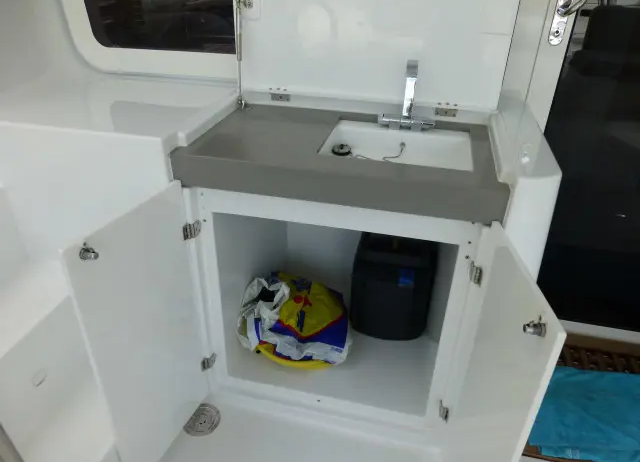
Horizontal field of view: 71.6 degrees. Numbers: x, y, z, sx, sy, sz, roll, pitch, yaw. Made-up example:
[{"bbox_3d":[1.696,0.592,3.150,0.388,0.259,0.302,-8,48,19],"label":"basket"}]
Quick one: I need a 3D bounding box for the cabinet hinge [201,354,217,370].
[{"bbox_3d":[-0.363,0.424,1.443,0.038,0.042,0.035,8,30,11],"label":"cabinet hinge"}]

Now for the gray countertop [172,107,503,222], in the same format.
[{"bbox_3d":[0.072,-0.215,1.214,0.770,0.083,0.487,8,30,11],"label":"gray countertop"}]

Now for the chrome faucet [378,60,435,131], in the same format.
[{"bbox_3d":[0.256,-0.390,1.279,0.168,0.186,0.107,8,30,11],"label":"chrome faucet"}]

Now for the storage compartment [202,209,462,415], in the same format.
[{"bbox_3d":[0.080,0.129,1.477,0.630,0.604,0.535,8,30,11],"label":"storage compartment"}]

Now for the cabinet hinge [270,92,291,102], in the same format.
[{"bbox_3d":[-0.128,-0.433,1.439,0.064,0.024,0.006,8,30,11],"label":"cabinet hinge"}]

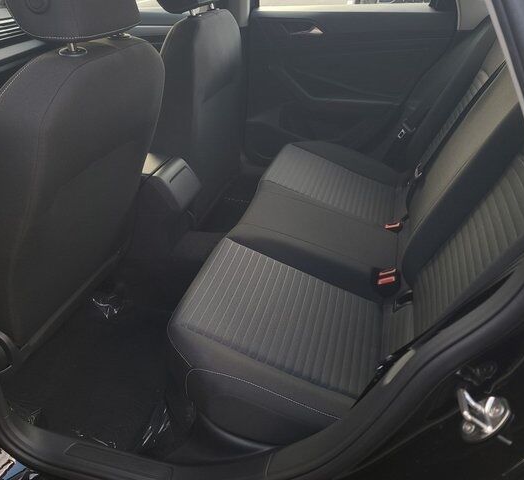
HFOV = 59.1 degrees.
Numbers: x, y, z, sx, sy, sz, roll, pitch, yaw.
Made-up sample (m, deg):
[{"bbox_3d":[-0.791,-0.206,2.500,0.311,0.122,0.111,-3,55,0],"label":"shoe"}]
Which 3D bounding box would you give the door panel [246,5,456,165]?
[{"bbox_3d":[0.336,-0.569,1.913,0.830,0.680,0.120,8,35,12],"label":"door panel"}]

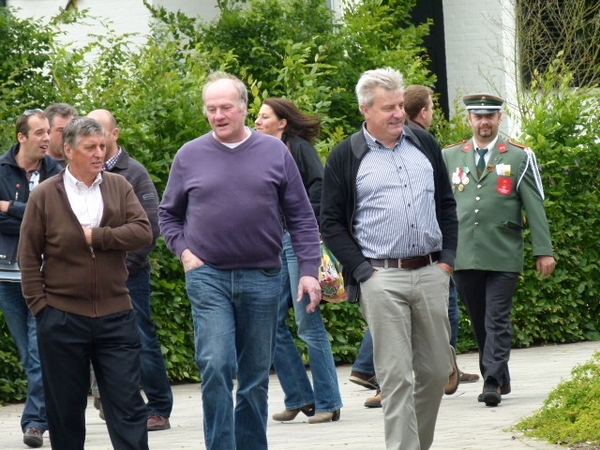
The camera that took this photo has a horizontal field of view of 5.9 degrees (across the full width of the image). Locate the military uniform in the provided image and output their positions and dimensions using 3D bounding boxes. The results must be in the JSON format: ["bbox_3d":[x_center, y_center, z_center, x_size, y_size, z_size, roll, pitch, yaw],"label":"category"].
[{"bbox_3d":[1.153,0.149,34.200,0.680,1.820,0.520,0,1,12],"label":"military uniform"}]

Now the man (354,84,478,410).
[{"bbox_3d":[0.684,0.081,35.000,0.800,1.840,0.560,0,1,-32],"label":"man"}]

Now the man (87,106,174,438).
[{"bbox_3d":[-0.975,0.243,32.000,0.600,1.760,0.480,1,1,41],"label":"man"}]

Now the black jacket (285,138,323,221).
[{"bbox_3d":[0.003,-0.209,31.800,0.330,0.580,0.460,0,1,-16],"label":"black jacket"}]

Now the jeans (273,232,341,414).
[{"bbox_3d":[0.035,0.524,31.800,0.420,0.990,0.380,0,1,-16],"label":"jeans"}]

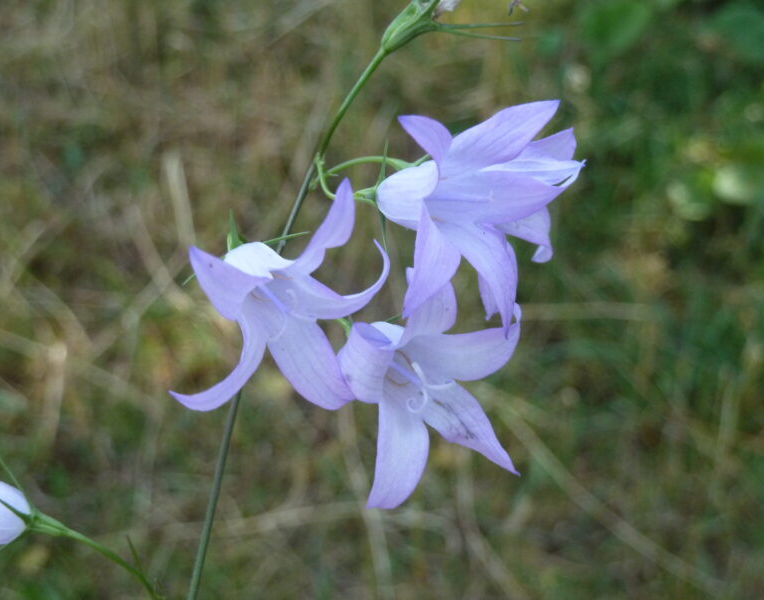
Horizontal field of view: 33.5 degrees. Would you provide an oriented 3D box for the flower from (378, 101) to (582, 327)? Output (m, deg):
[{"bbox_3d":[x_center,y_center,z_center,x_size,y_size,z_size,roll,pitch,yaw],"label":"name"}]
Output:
[{"bbox_3d":[0.014,-0.013,0.200,0.028,0.037,0.036,6,33,40],"label":"flower"}]

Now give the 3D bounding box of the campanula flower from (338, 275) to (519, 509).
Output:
[{"bbox_3d":[0.006,0.014,0.200,0.034,0.037,0.025,-15,24,-19],"label":"campanula flower"}]

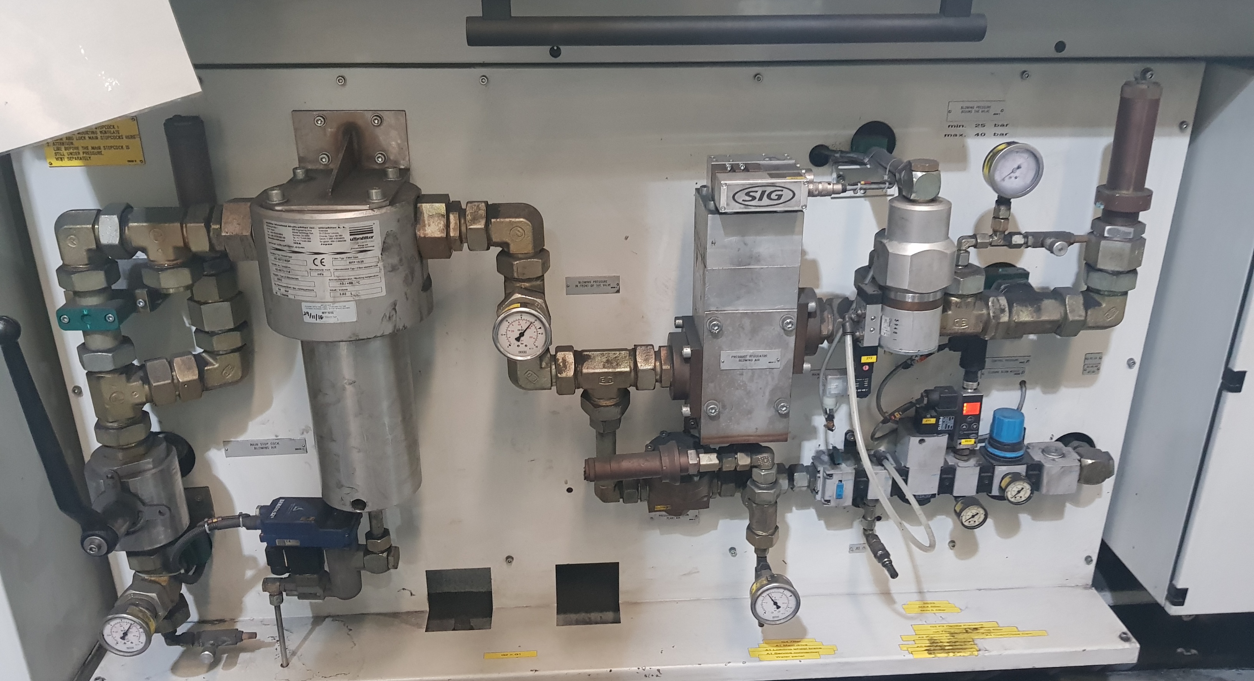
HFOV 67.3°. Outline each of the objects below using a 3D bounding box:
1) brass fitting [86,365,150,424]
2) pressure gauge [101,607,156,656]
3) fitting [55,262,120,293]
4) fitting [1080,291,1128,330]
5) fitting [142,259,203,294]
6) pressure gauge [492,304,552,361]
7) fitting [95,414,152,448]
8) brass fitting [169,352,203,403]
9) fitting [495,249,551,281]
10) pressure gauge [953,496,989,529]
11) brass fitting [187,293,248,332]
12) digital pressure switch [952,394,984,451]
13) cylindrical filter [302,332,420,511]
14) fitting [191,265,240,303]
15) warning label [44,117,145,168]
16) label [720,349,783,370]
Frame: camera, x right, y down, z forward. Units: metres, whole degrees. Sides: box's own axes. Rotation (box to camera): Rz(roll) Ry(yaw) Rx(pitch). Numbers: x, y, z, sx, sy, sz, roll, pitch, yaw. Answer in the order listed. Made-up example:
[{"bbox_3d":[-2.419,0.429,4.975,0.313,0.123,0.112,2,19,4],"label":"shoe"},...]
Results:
[{"bbox_3d":[-0.642,0.061,1.196,0.070,0.067,0.052,-17,27,-35],"label":"brass fitting"},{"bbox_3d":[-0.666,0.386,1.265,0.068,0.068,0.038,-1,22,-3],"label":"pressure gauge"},{"bbox_3d":[-0.643,-0.078,1.124,0.060,0.025,0.063,-1,22,-3],"label":"fitting"},{"bbox_3d":[0.616,-0.045,1.235,0.056,0.053,0.050,-1,22,-3],"label":"fitting"},{"bbox_3d":[-0.551,-0.081,1.141,0.068,0.038,0.066,-1,22,-3],"label":"fitting"},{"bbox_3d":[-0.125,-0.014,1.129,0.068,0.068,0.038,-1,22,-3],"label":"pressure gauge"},{"bbox_3d":[-0.642,0.113,1.200,0.063,0.027,0.063,-1,21,-3],"label":"fitting"},{"bbox_3d":[-0.581,0.048,1.242,0.030,0.064,0.064,-11,24,-25],"label":"brass fitting"},{"bbox_3d":[-0.131,-0.095,1.182,0.067,0.030,0.063,-1,22,-3],"label":"fitting"},{"bbox_3d":[0.493,0.247,1.350,0.041,0.041,0.028,-1,22,-3],"label":"pressure gauge"},{"bbox_3d":[-0.536,-0.040,1.230,0.067,0.034,0.067,-1,21,-3],"label":"brass fitting"},{"bbox_3d":[0.488,0.112,1.355,0.029,0.086,0.027,-1,22,-3],"label":"digital pressure switch"},{"bbox_3d":[-0.346,0.083,1.239,0.131,0.260,0.131,-1,22,-3],"label":"cylindrical filter"},{"bbox_3d":[-0.526,-0.071,1.202,0.057,0.035,0.053,-1,22,-3],"label":"fitting"},{"bbox_3d":[-0.675,-0.251,1.189,0.118,0.062,0.002,-1,21,-3],"label":"warning label"},{"bbox_3d":[0.154,0.024,1.176,0.075,0.025,0.002,-1,21,-3],"label":"label"}]

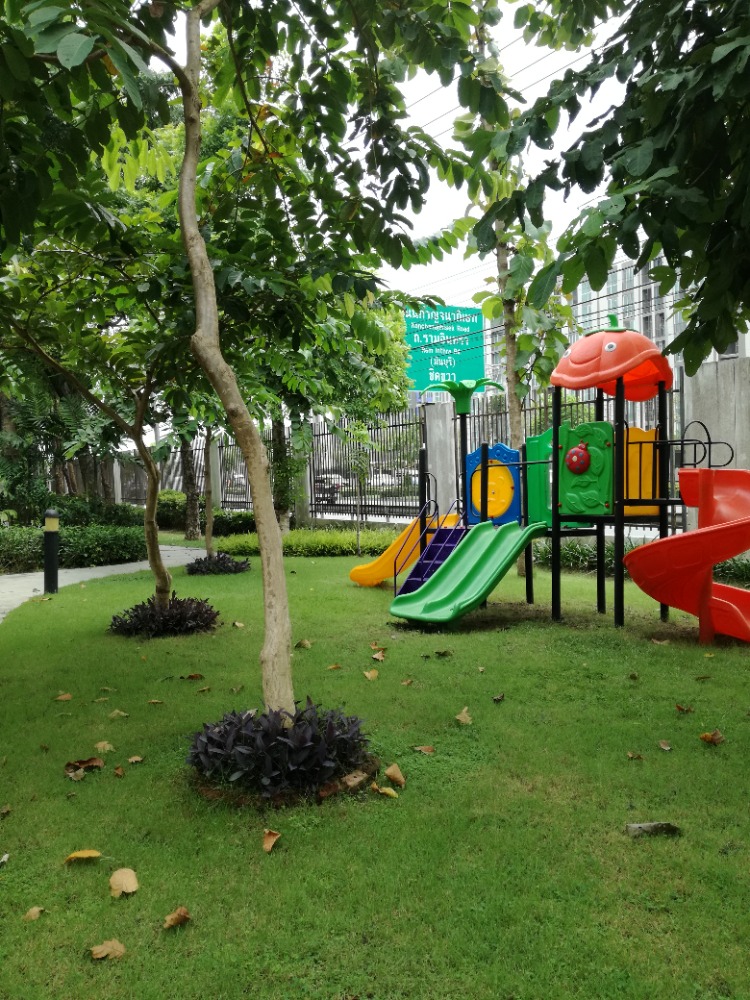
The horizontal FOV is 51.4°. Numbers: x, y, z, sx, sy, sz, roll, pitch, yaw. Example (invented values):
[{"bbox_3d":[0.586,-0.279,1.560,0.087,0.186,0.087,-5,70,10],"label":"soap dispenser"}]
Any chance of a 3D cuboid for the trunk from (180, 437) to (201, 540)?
[{"bbox_3d":[-4.730,-0.328,20.247,0.450,2.750,0.400,0,1,0],"label":"trunk"}]

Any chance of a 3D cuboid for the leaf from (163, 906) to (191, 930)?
[{"bbox_3d":[-0.602,1.268,2.364,0.078,0.040,0.070,0,1,0],"label":"leaf"}]

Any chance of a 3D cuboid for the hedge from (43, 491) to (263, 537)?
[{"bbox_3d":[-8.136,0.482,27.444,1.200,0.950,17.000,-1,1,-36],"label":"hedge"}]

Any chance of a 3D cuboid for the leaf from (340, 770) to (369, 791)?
[{"bbox_3d":[-0.091,1.247,3.468,0.125,0.045,0.080,-1,1,-32],"label":"leaf"}]

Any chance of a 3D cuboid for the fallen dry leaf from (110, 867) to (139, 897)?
[{"bbox_3d":[-0.890,1.358,2.770,0.105,0.045,0.110,0,0,0],"label":"fallen dry leaf"}]

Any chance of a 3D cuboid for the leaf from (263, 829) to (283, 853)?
[{"bbox_3d":[-0.379,1.260,2.885,0.070,0.040,0.100,0,1,-9],"label":"leaf"}]

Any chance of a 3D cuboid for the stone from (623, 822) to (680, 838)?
[{"bbox_3d":[1.139,1.356,3.200,0.230,0.040,0.100,0,0,0],"label":"stone"}]

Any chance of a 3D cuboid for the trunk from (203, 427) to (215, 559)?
[{"bbox_3d":[-2.983,-0.063,14.000,0.210,2.500,0.180,0,0,0],"label":"trunk"}]

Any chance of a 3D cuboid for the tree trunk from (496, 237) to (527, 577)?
[{"bbox_3d":[2.328,-1.594,13.300,0.500,5.800,0.360,0,0,0],"label":"tree trunk"}]

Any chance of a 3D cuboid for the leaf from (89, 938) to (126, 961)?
[{"bbox_3d":[-0.760,1.276,2.215,0.090,0.030,0.065,0,1,0],"label":"leaf"}]

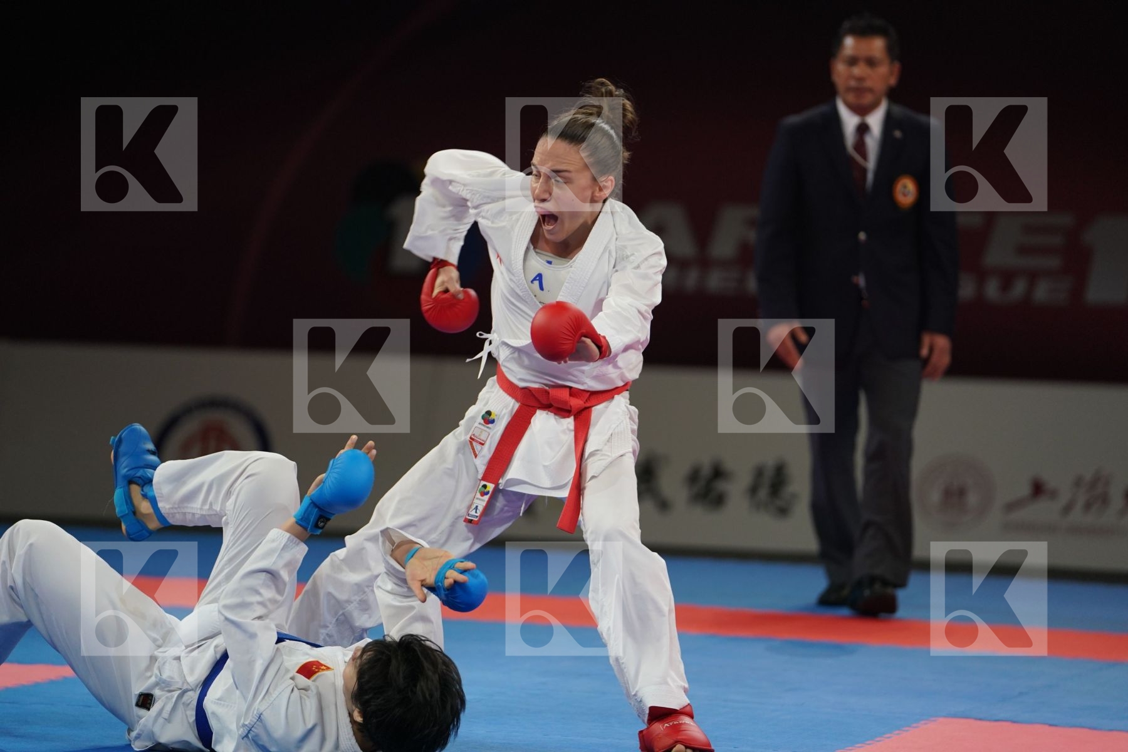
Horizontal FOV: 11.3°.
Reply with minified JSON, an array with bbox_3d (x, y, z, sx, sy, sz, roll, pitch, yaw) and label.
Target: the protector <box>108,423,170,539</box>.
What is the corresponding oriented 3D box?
[{"bbox_3d":[-0.884,0.220,11.850,0.115,0.245,0.100,-2,0,9],"label":"protector"}]

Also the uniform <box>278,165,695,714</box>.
[{"bbox_3d":[-0.166,0.133,12.450,0.900,1.200,0.750,2,2,11],"label":"uniform"}]

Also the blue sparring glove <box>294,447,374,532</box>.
[{"bbox_3d":[-0.454,0.233,11.400,0.105,0.190,0.095,40,6,-24],"label":"blue sparring glove"}]

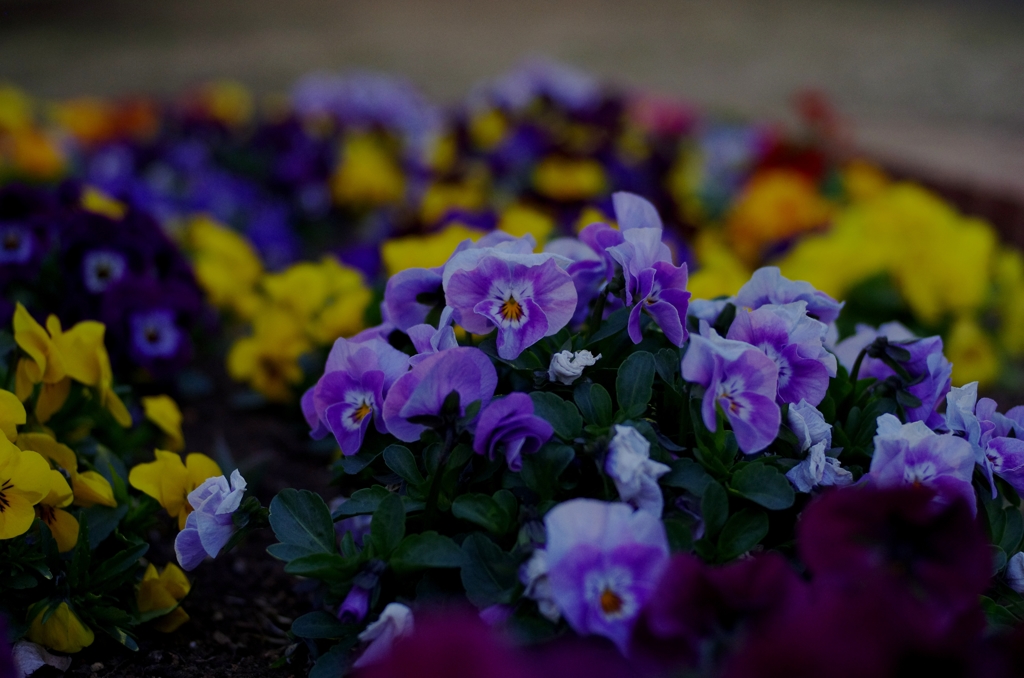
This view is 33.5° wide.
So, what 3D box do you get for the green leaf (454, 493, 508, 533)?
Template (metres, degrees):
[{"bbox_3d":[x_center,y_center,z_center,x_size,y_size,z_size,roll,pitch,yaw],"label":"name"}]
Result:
[{"bbox_3d":[-0.011,0.059,0.568,0.019,0.014,0.012,5,15,19],"label":"green leaf"}]

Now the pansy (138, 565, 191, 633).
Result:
[{"bbox_3d":[-0.120,0.090,0.590,0.018,0.023,0.016,-2,6,-23],"label":"pansy"}]

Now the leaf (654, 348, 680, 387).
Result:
[{"bbox_3d":[0.054,0.010,0.600,0.010,0.014,0.007,0,15,0],"label":"leaf"}]

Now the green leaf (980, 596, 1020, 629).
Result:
[{"bbox_3d":[0.161,0.090,0.560,0.014,0.007,0.013,-20,33,-22],"label":"green leaf"}]

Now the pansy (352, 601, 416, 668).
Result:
[{"bbox_3d":[-0.043,0.100,0.575,0.022,0.024,0.020,6,18,20],"label":"pansy"}]

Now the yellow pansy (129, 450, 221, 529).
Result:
[{"bbox_3d":[-0.121,0.055,0.614,0.035,0.029,0.020,-6,18,-21],"label":"yellow pansy"}]

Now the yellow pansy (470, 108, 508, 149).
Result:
[{"bbox_3d":[-0.018,-0.155,1.270,0.034,0.034,0.022,0,15,0],"label":"yellow pansy"}]

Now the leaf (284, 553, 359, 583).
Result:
[{"bbox_3d":[-0.064,0.076,0.570,0.025,0.007,0.014,-5,24,-11],"label":"leaf"}]

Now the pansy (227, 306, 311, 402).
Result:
[{"bbox_3d":[-0.123,0.008,0.860,0.042,0.046,0.024,-3,15,-12],"label":"pansy"}]

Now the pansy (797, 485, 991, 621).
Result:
[{"bbox_3d":[0.104,0.059,0.465,0.051,0.042,0.023,1,15,5],"label":"pansy"}]

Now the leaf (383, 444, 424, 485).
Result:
[{"bbox_3d":[-0.043,0.050,0.675,0.011,0.020,0.007,-45,6,-19],"label":"leaf"}]

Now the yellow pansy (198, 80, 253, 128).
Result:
[{"bbox_3d":[-0.244,-0.200,1.450,0.043,0.041,0.024,0,15,0],"label":"yellow pansy"}]

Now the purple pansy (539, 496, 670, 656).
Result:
[{"bbox_3d":[0.031,0.078,0.559,0.041,0.048,0.020,-1,17,-3],"label":"purple pansy"}]

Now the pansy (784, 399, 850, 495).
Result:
[{"bbox_3d":[0.114,0.040,0.635,0.026,0.035,0.024,-2,15,-8],"label":"pansy"}]

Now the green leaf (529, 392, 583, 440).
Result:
[{"bbox_3d":[0.015,0.028,0.620,0.020,0.018,0.010,0,17,0],"label":"green leaf"}]

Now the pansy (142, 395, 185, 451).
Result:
[{"bbox_3d":[-0.158,0.038,0.770,0.021,0.032,0.026,15,21,43],"label":"pansy"}]

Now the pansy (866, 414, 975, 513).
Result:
[{"bbox_3d":[0.155,0.049,0.645,0.041,0.041,0.022,0,17,0],"label":"pansy"}]

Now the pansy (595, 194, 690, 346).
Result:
[{"bbox_3d":[0.046,-0.024,0.600,0.031,0.052,0.019,-2,4,-41],"label":"pansy"}]

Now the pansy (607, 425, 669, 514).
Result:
[{"bbox_3d":[0.042,0.044,0.565,0.019,0.029,0.016,-11,0,-16],"label":"pansy"}]

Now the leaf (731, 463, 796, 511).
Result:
[{"bbox_3d":[0.092,0.054,0.625,0.025,0.008,0.020,6,56,4],"label":"leaf"}]

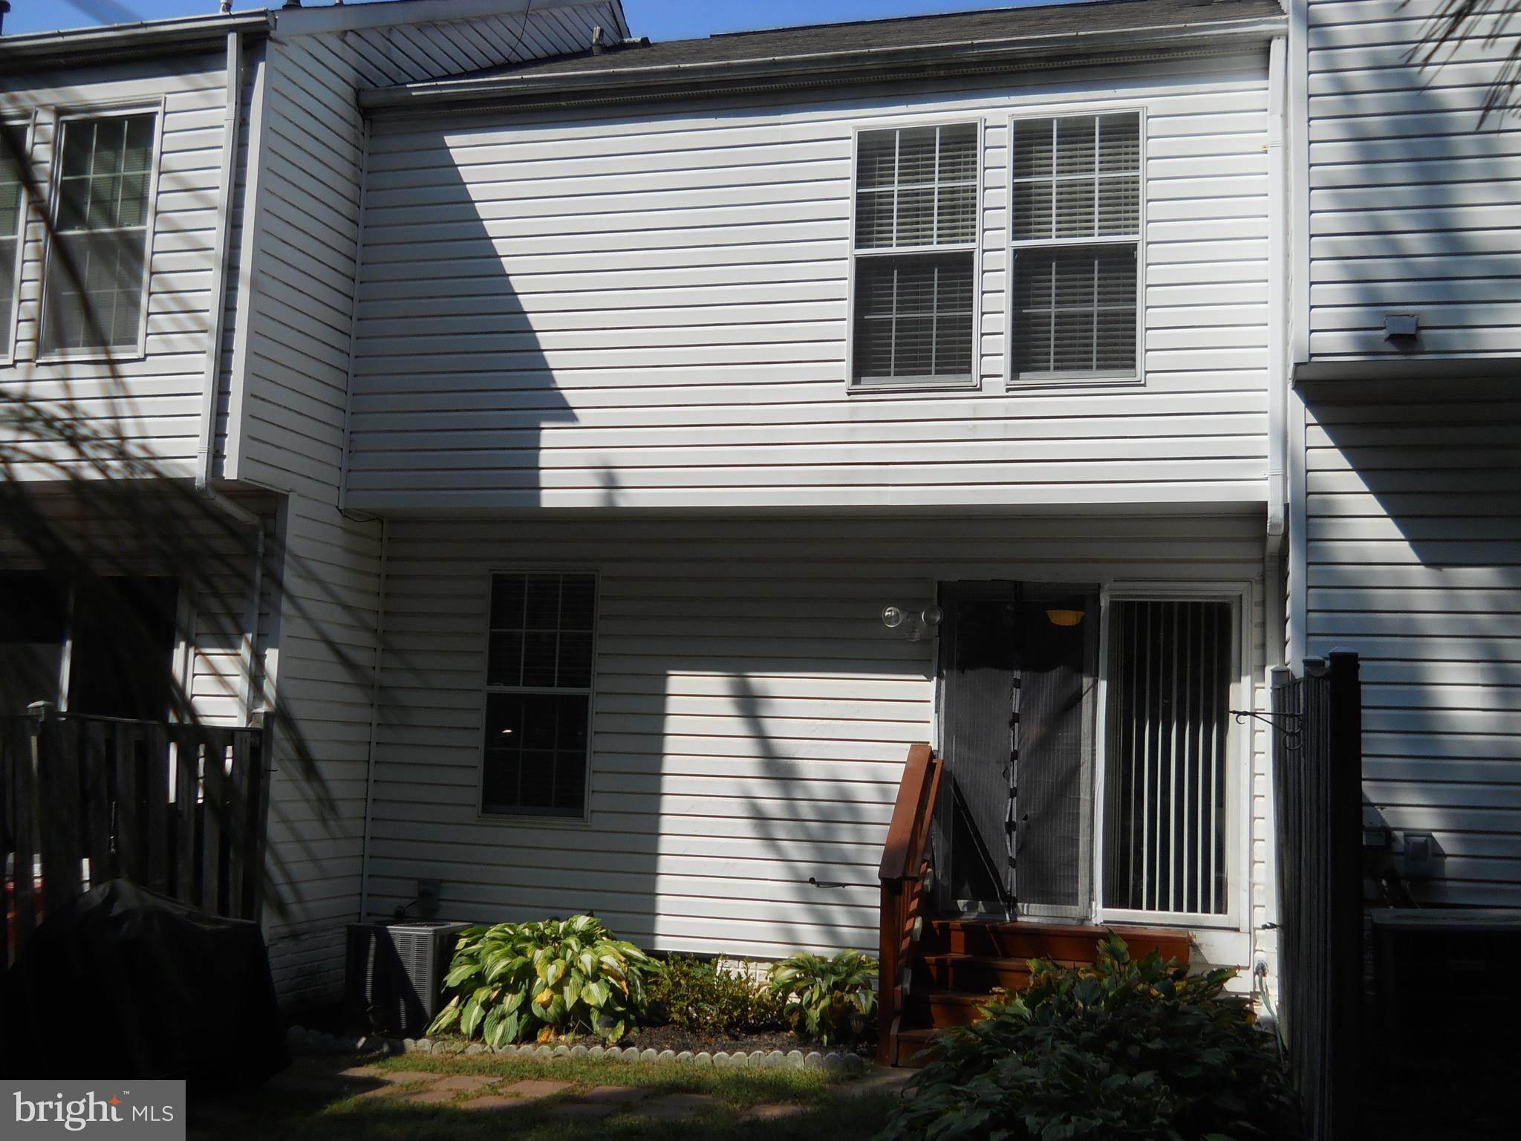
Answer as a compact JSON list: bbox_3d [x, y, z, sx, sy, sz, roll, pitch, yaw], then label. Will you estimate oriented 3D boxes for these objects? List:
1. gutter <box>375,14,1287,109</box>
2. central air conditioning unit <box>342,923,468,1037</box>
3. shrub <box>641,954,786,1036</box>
[{"bbox_3d":[0.167,-3.128,10.095,5.905,0.095,0.135,0,-6,15],"label":"gutter"},{"bbox_3d":[-2.227,2.551,10.277,0.590,0.635,0.590,0,-6,15],"label":"central air conditioning unit"},{"bbox_3d":[-0.270,2.569,9.888,0.880,0.480,0.540,0,-6,15],"label":"shrub"}]

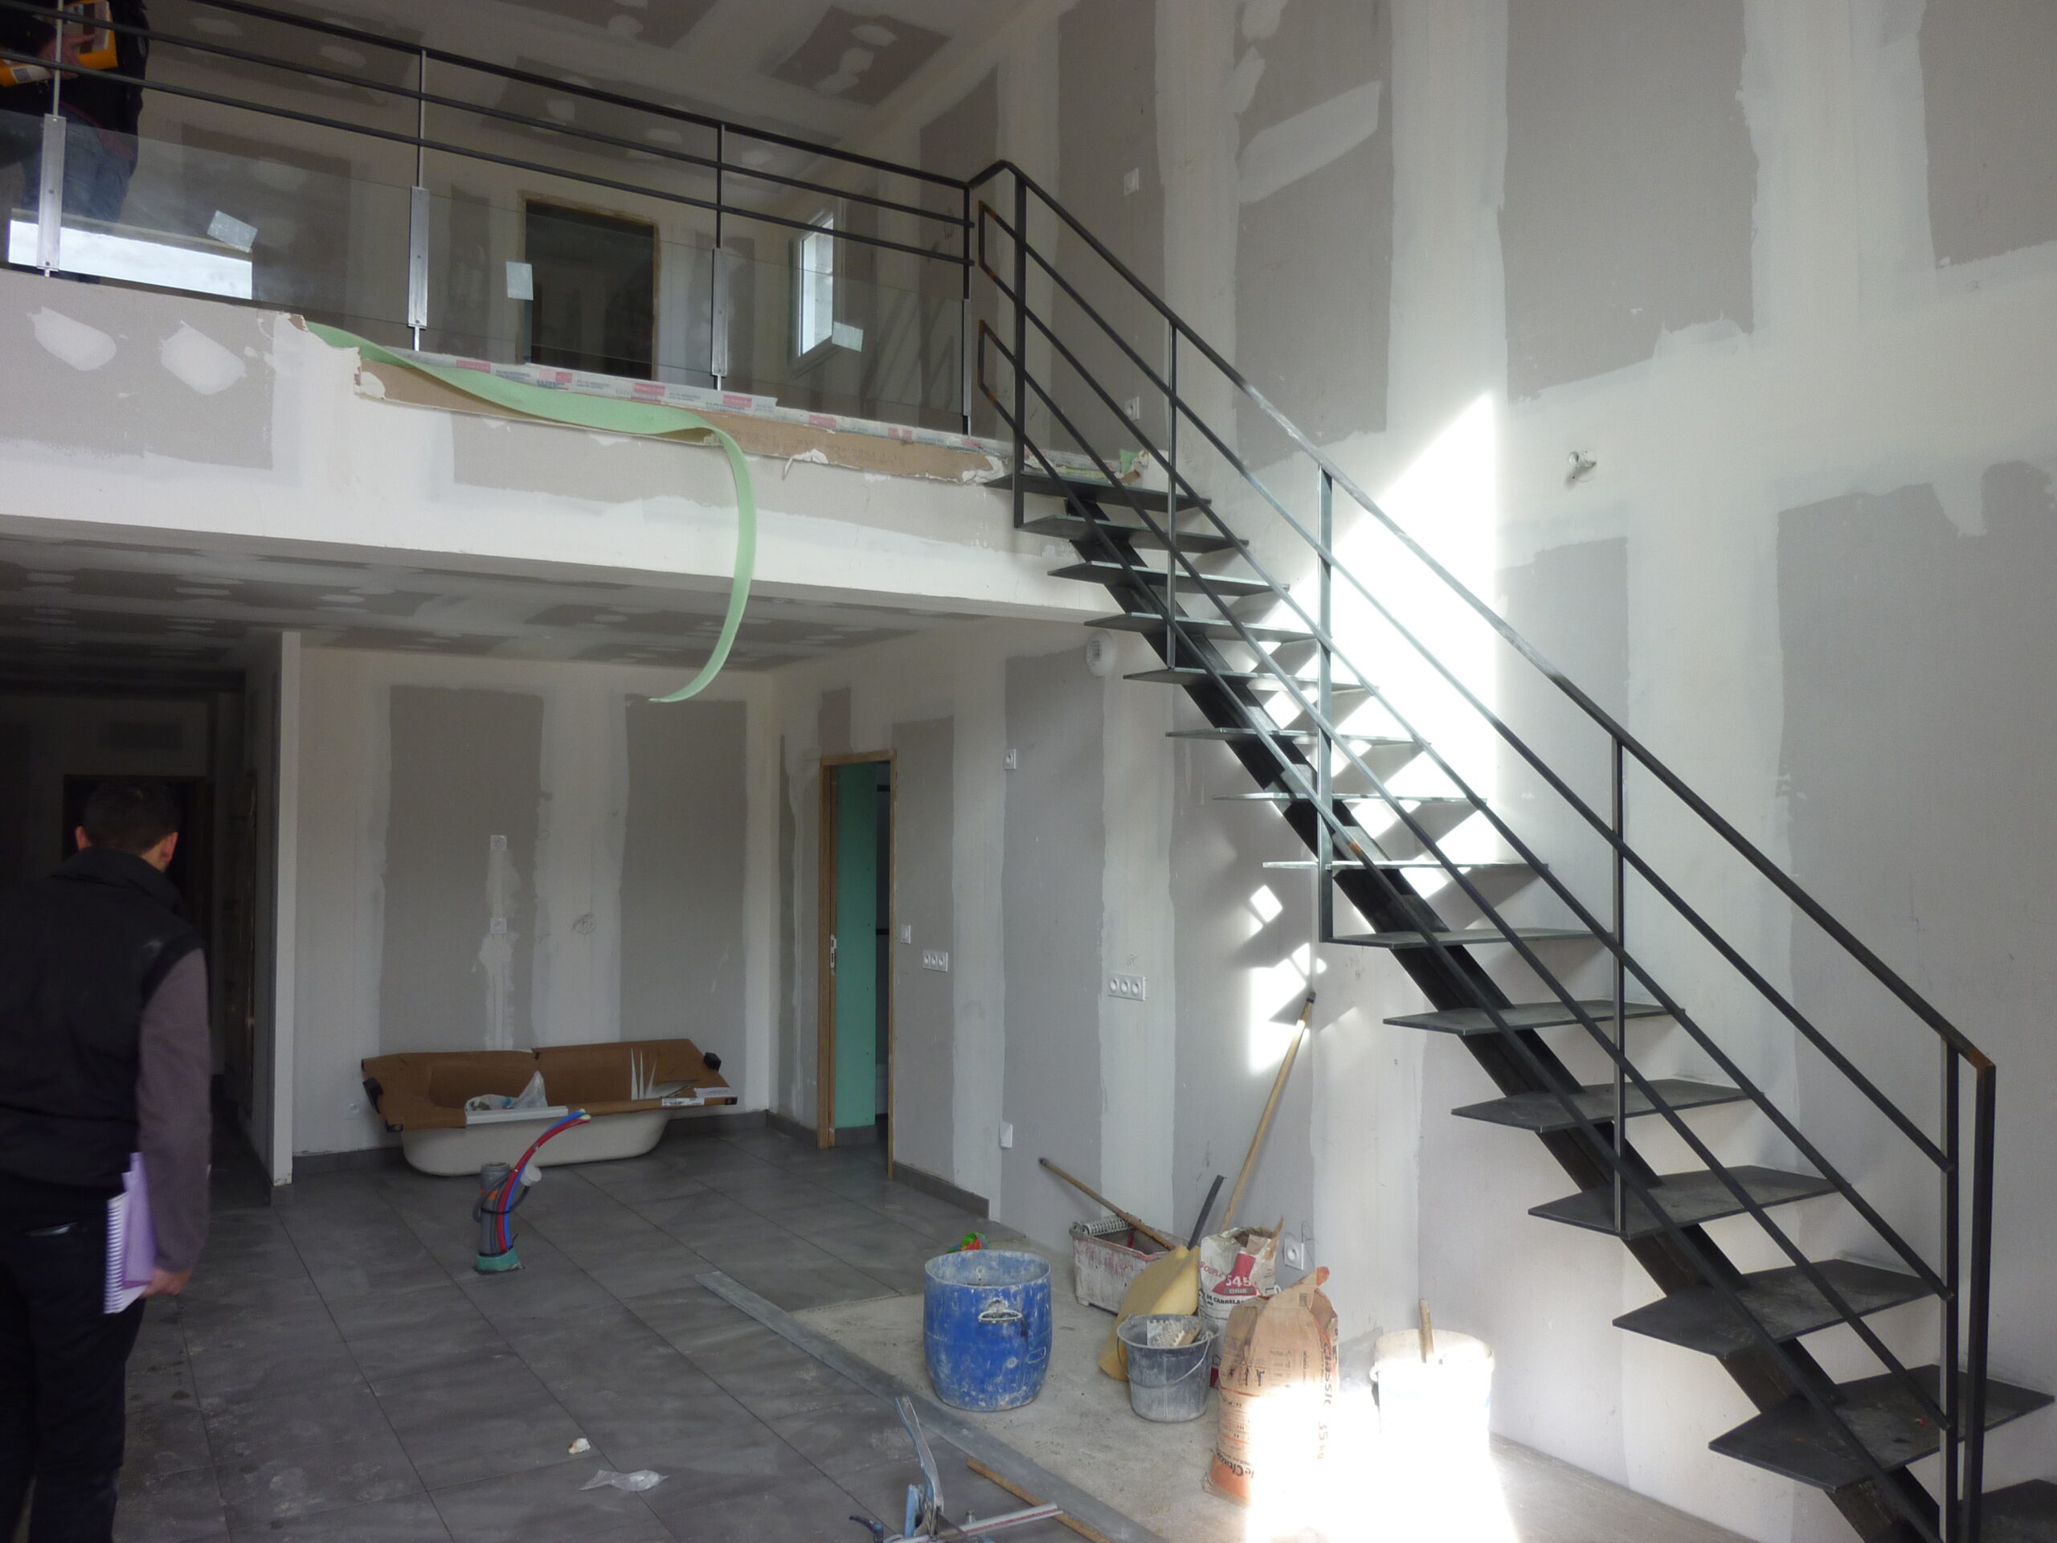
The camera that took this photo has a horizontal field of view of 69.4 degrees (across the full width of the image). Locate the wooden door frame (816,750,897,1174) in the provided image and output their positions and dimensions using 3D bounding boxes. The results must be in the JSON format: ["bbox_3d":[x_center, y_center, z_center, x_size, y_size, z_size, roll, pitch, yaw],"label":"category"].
[{"bbox_3d":[-0.859,0.972,7.780,0.100,2.120,0.900,2,-3,-32],"label":"wooden door frame"}]

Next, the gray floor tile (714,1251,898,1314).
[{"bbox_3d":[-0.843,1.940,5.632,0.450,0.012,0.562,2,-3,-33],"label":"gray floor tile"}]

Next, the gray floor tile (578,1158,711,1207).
[{"bbox_3d":[-1.806,2.009,7.161,0.450,0.012,0.450,2,-3,-32],"label":"gray floor tile"}]

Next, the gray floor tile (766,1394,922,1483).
[{"bbox_3d":[-0.465,1.871,4.207,0.450,0.012,0.450,2,-3,-33],"label":"gray floor tile"}]

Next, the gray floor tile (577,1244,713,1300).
[{"bbox_3d":[-1.432,1.941,5.730,0.450,0.012,0.450,2,-3,-32],"label":"gray floor tile"}]

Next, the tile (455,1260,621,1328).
[{"bbox_3d":[-1.807,1.924,5.470,0.450,0.012,0.518,2,-3,-33],"label":"tile"}]

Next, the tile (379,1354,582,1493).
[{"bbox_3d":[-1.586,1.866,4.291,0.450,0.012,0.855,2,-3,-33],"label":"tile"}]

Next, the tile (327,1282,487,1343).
[{"bbox_3d":[-2.193,1.909,5.237,0.450,0.012,0.450,2,-3,-33],"label":"tile"}]

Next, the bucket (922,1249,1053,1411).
[{"bbox_3d":[-0.120,1.703,4.525,0.390,0.373,0.390,1,-3,-1],"label":"bucket"}]

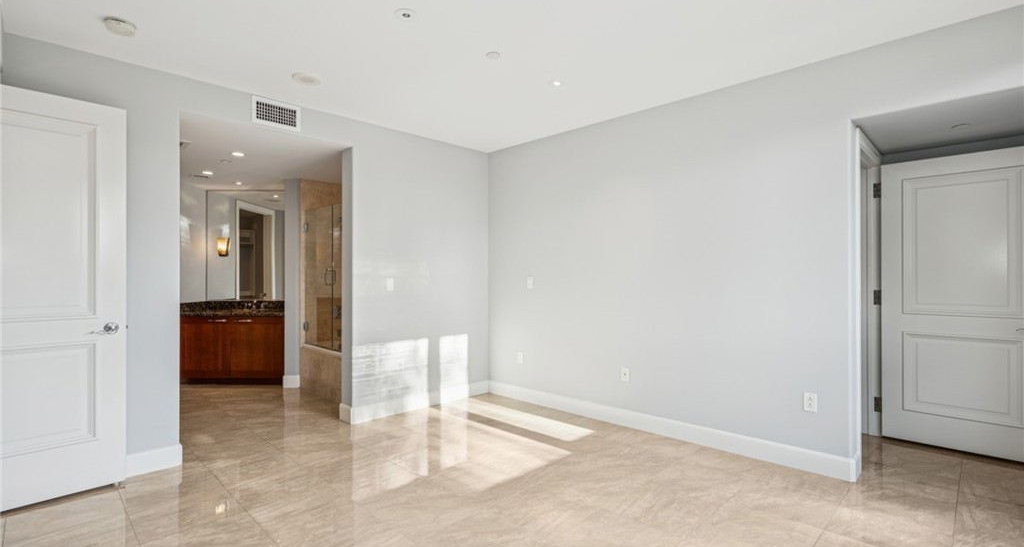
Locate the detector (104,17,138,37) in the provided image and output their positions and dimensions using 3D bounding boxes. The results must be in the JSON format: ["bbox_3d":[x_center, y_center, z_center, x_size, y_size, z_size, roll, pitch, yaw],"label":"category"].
[{"bbox_3d":[-2.107,-1.323,2.448,0.135,0.042,0.135,-1,-1,44],"label":"detector"}]

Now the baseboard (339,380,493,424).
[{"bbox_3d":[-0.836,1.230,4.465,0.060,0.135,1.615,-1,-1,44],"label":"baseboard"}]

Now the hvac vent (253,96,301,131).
[{"bbox_3d":[-1.803,-1.223,3.490,0.030,0.199,0.344,-1,-1,44],"label":"hvac vent"}]

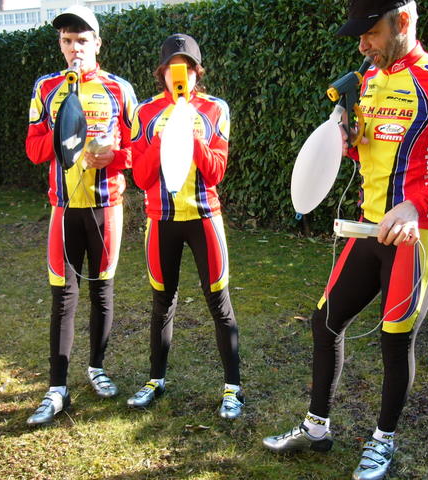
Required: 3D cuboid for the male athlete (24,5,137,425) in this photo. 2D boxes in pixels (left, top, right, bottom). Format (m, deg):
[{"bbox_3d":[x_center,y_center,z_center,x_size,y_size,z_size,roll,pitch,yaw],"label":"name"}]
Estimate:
[{"bbox_3d":[-0.601,-0.095,2.873,0.510,1.800,0.450,-1,13,-3],"label":"male athlete"}]

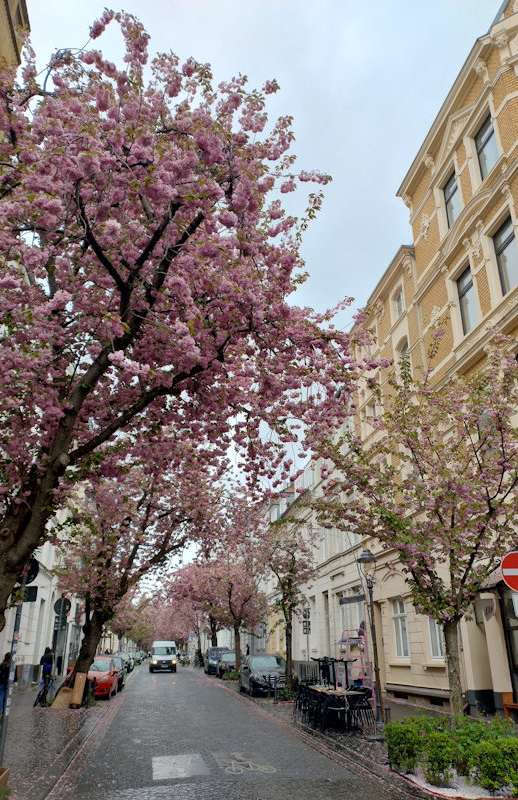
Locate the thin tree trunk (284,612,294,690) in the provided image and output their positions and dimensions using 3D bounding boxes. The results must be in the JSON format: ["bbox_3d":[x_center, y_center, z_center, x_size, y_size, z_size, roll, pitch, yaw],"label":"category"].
[{"bbox_3d":[1.124,9.537,21.589,0.340,2.950,0.300,4,-24,-8],"label":"thin tree trunk"}]

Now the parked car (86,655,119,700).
[{"bbox_3d":[-6.643,11.133,23.244,1.750,1.480,3.970,4,-24,-8],"label":"parked car"}]

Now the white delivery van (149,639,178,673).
[{"bbox_3d":[-7.606,20.387,46.115,1.980,2.330,5.200,4,-24,-9],"label":"white delivery van"}]

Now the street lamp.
[{"bbox_3d":[2.776,5.599,13.963,0.460,3.850,0.460,4,-24,-9],"label":"street lamp"}]

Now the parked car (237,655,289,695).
[{"bbox_3d":[0.313,10.765,22.724,1.800,1.450,4.500,4,-24,-9],"label":"parked car"}]

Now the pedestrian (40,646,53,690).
[{"bbox_3d":[-8.769,11.084,23.929,0.520,1.660,0.380,4,-24,-9],"label":"pedestrian"}]

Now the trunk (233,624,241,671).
[{"bbox_3d":[-1.145,13.829,31.775,0.380,2.900,0.380,4,-24,-9],"label":"trunk"}]

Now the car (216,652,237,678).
[{"bbox_3d":[-1.749,17.545,38.143,1.760,1.490,4.100,4,-24,-8],"label":"car"}]

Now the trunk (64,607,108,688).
[{"bbox_3d":[-5.807,8.562,19.323,1.050,2.950,0.800,4,-24,-8],"label":"trunk"}]

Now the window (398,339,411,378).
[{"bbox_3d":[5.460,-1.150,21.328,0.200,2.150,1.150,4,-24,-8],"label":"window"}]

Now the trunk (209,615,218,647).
[{"bbox_3d":[-3.489,18.981,45.093,0.520,4.000,0.520,4,-24,-9],"label":"trunk"}]

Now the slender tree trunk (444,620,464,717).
[{"bbox_3d":[2.877,4.310,8.656,0.270,2.050,0.270,4,-24,-9],"label":"slender tree trunk"}]

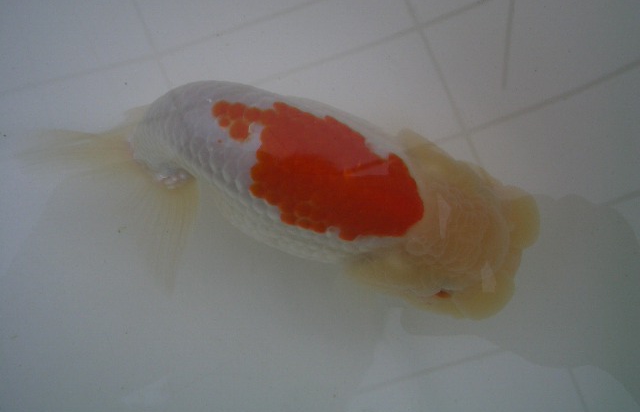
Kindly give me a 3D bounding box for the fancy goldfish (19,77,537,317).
[{"bbox_3d":[-0.014,0.002,0.228,0.167,0.057,0.067,17,70,6],"label":"fancy goldfish"}]

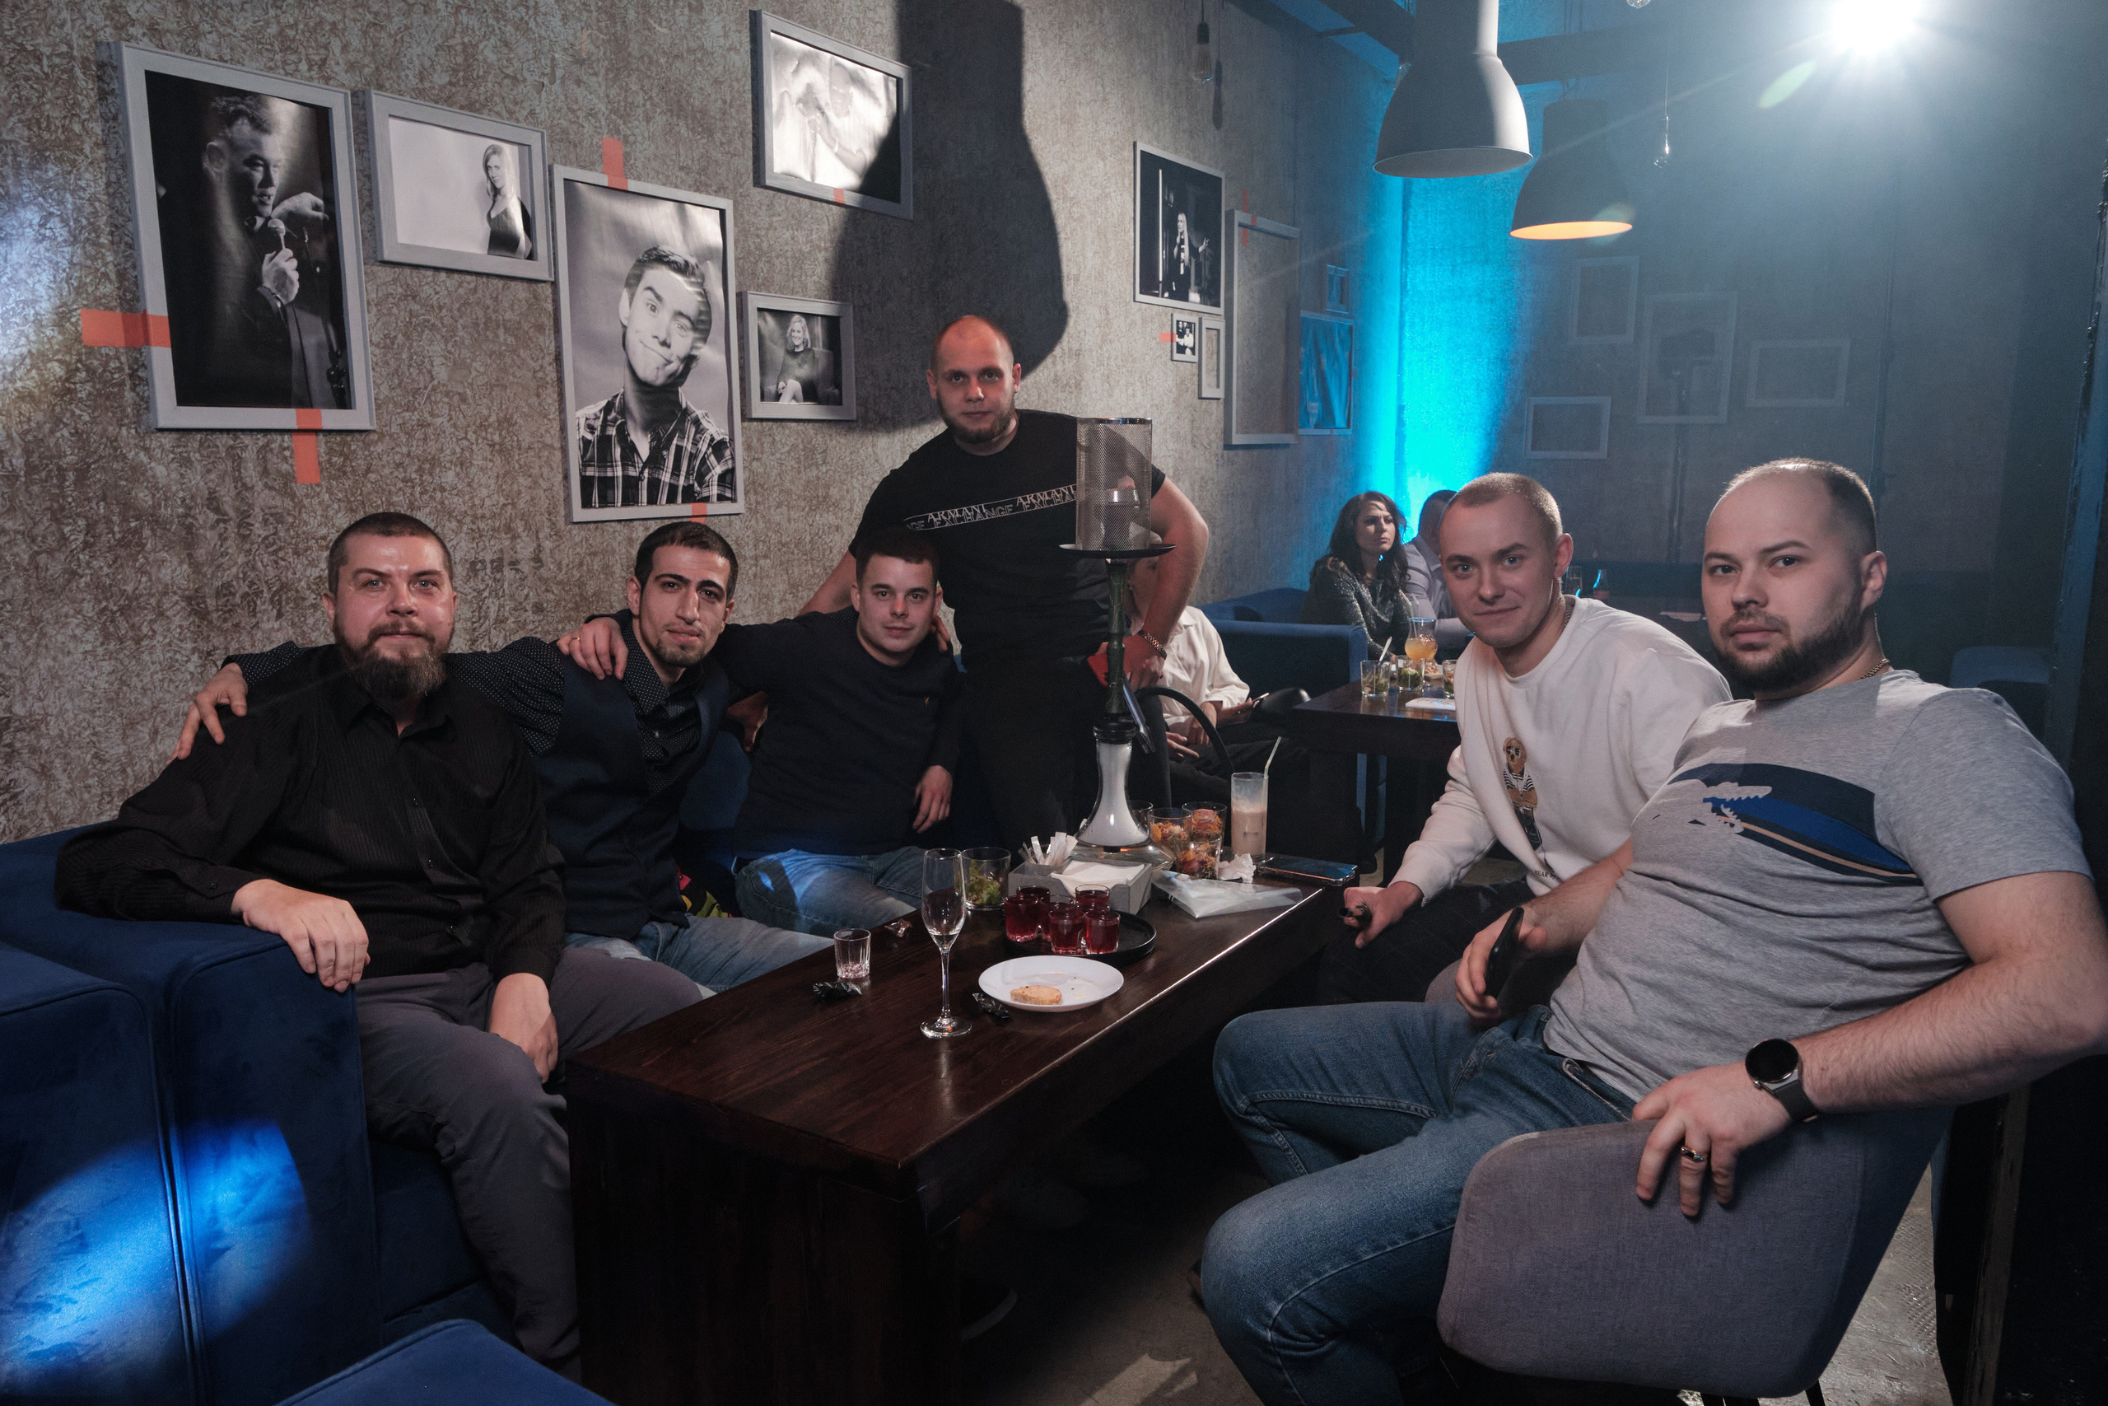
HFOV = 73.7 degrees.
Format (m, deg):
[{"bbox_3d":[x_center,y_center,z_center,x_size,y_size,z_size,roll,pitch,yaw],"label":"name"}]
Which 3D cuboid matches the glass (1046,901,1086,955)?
[{"bbox_3d":[0.020,0.332,2.053,0.051,0.059,0.051,7,12,33],"label":"glass"}]

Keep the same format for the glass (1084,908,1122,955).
[{"bbox_3d":[0.072,0.335,2.054,0.051,0.059,0.051,0,10,0],"label":"glass"}]

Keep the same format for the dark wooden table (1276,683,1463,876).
[{"bbox_3d":[1.157,0.301,4.062,0.600,0.700,1.150,5,11,28],"label":"dark wooden table"}]

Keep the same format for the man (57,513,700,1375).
[{"bbox_3d":[-0.900,0.385,1.957,0.840,1.260,0.850,-6,12,-31],"label":"man"}]

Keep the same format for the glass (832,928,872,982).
[{"bbox_3d":[-0.282,0.354,1.977,0.051,0.059,0.051,0,10,0],"label":"glass"}]

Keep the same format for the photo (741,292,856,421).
[{"bbox_3d":[-0.587,-0.795,3.260,0.028,0.270,0.348,7,12,32],"label":"photo"}]

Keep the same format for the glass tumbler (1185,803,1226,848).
[{"bbox_3d":[0.262,0.223,2.455,0.077,0.078,0.077,0,10,0],"label":"glass tumbler"}]

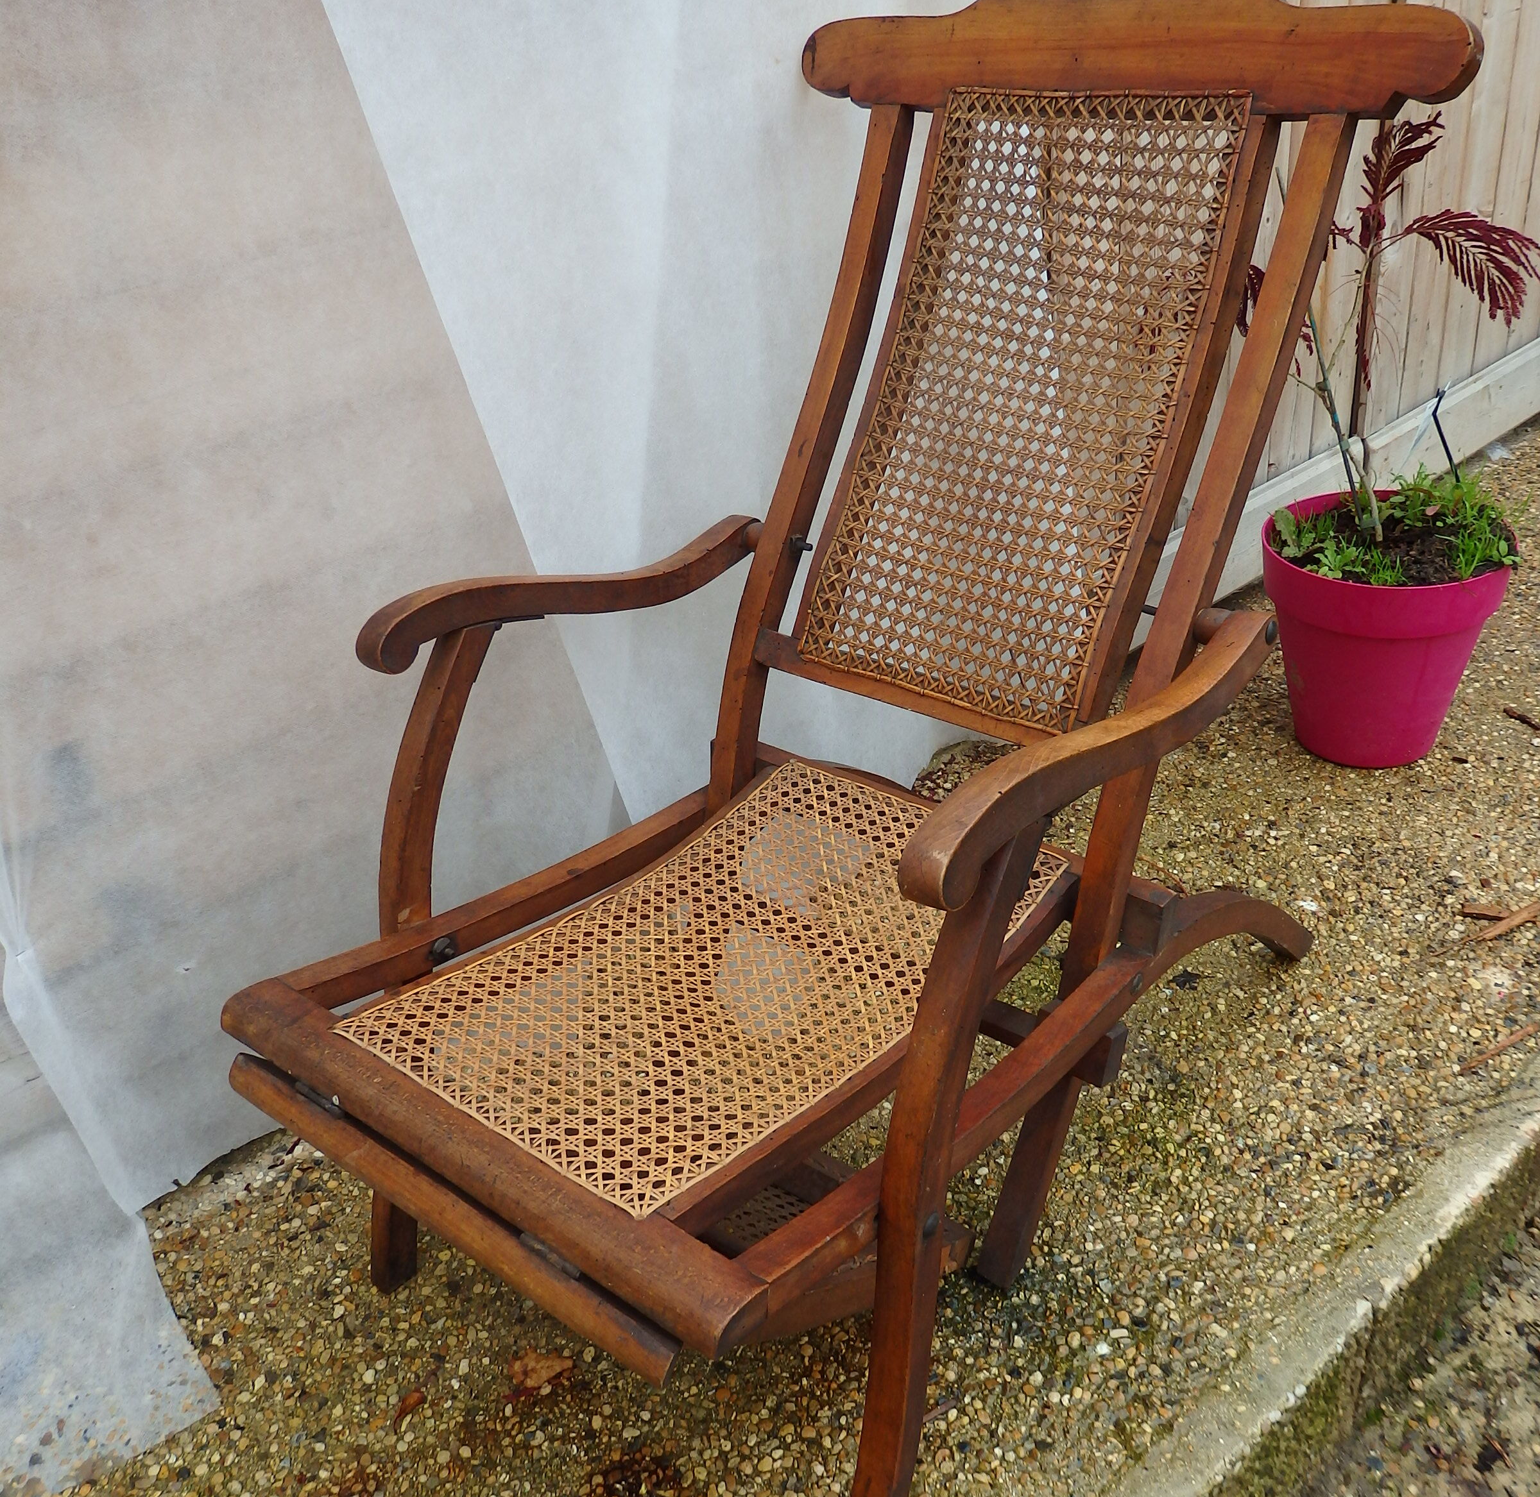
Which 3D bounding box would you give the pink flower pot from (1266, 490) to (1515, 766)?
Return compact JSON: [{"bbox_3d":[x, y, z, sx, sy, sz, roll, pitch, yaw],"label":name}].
[{"bbox_3d":[0.784,-0.143,1.914,0.298,0.282,0.298,-4,30,2],"label":"pink flower pot"}]

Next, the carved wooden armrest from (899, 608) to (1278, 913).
[{"bbox_3d":[0.227,-0.011,0.964,0.038,0.072,0.450,20,32,36],"label":"carved wooden armrest"}]

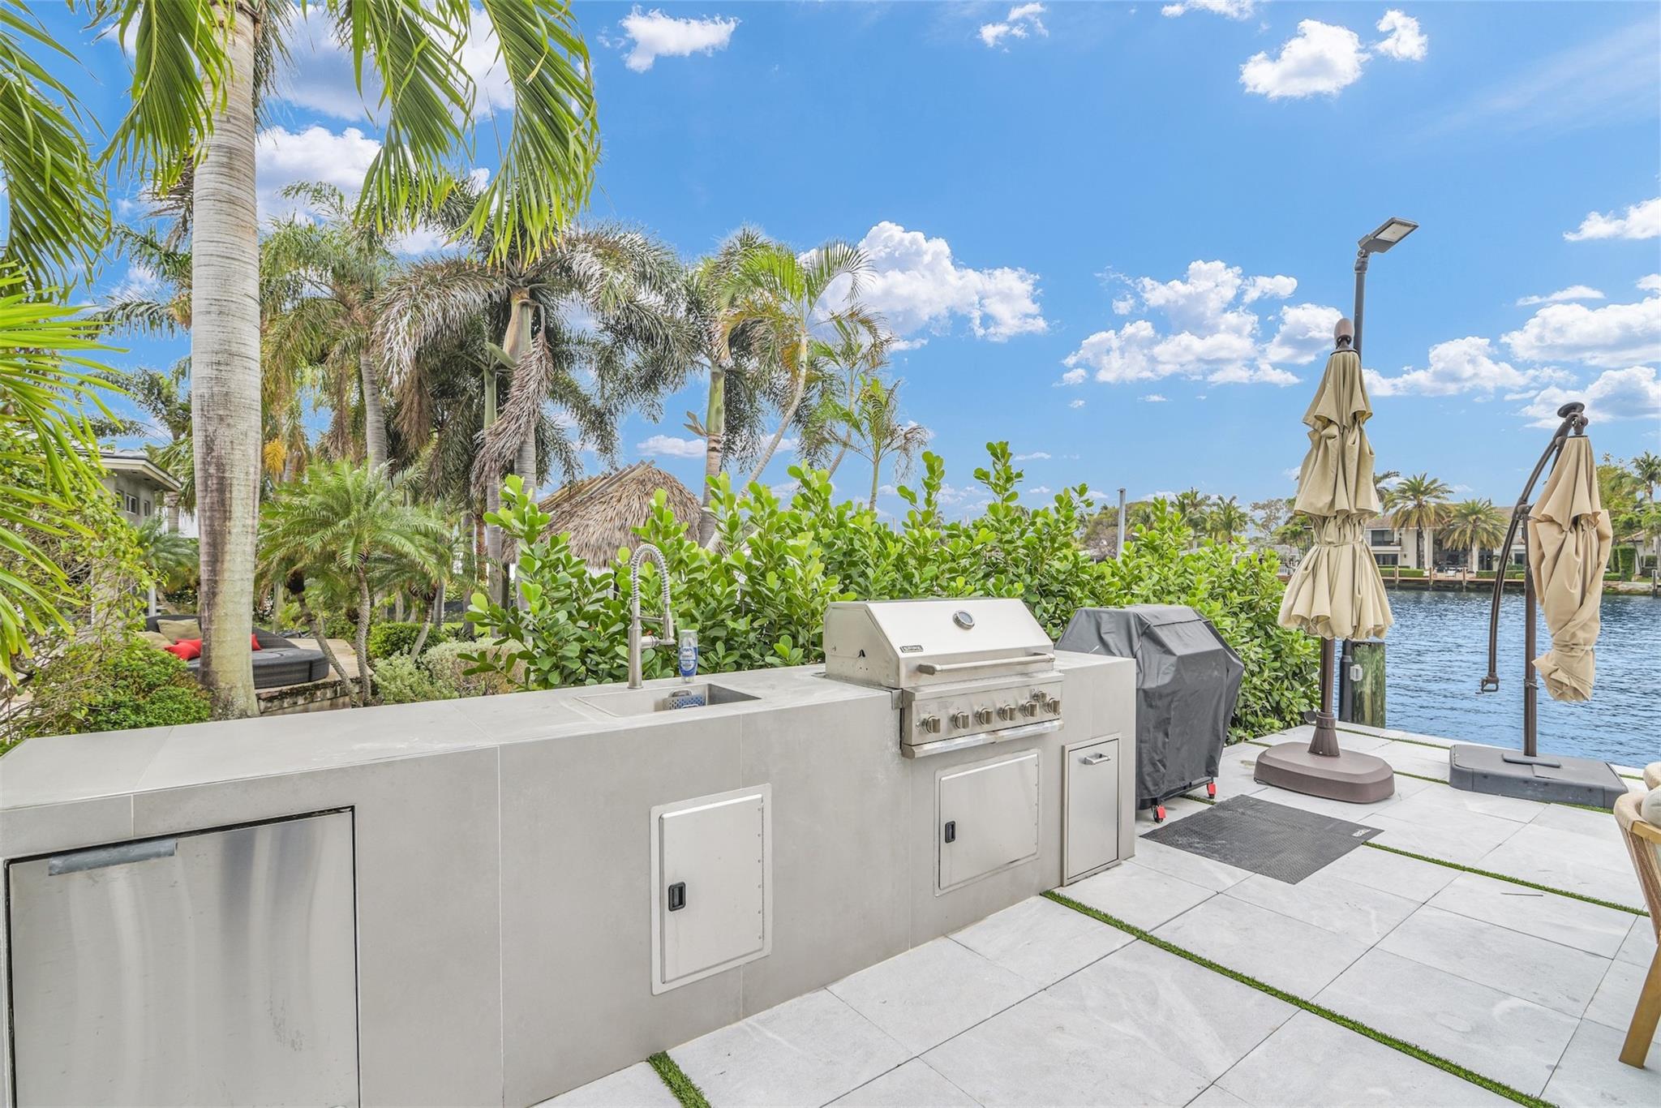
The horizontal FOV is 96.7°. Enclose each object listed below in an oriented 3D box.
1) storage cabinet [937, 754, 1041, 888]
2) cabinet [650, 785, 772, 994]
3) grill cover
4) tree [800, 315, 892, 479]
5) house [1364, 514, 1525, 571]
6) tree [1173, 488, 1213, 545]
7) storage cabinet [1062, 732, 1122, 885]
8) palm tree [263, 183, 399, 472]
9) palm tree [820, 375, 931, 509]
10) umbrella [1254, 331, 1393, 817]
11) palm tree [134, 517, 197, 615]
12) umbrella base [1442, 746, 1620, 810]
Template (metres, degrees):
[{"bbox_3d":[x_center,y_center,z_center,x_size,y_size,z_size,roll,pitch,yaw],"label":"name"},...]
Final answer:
[{"bbox_3d":[0.673,1.091,3.048,0.639,0.483,0.037,1,-1,-36],"label":"storage cabinet"},{"bbox_3d":[-0.352,1.031,2.292,0.411,0.554,0.037,1,-1,-36],"label":"cabinet"},{"bbox_3d":[1.955,0.866,4.543,1.314,1.065,0.721,1,-1,-36],"label":"grill cover"},{"bbox_3d":[0.191,-1.500,14.500,2.000,6.400,1.900,0,-1,0],"label":"tree"},{"bbox_3d":[71.300,-1.500,83.600,12.000,7.600,17.000,1,-1,-36],"label":"house"},{"bbox_3d":[41.618,-2.670,85.000,4.100,9.740,4.100,0,-1,26],"label":"tree"},{"bbox_3d":[1.250,1.191,3.473,0.461,0.627,0.037,1,-1,-36],"label":"storage cabinet"},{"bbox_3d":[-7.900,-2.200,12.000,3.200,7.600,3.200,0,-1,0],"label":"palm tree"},{"bbox_3d":[0.849,-0.853,14.000,2.050,5.110,1.900,0,-1,0],"label":"palm tree"},{"bbox_3d":[3.440,-0.030,5.060,0.770,3.130,0.720,0,-1,43],"label":"umbrella"},{"bbox_3d":[-9.424,0.378,10.500,1.400,1.840,1.400,1,-1,-42],"label":"palm tree"},{"bbox_3d":[4.660,1.465,4.930,0.820,0.130,0.860,0,-1,42],"label":"umbrella base"}]

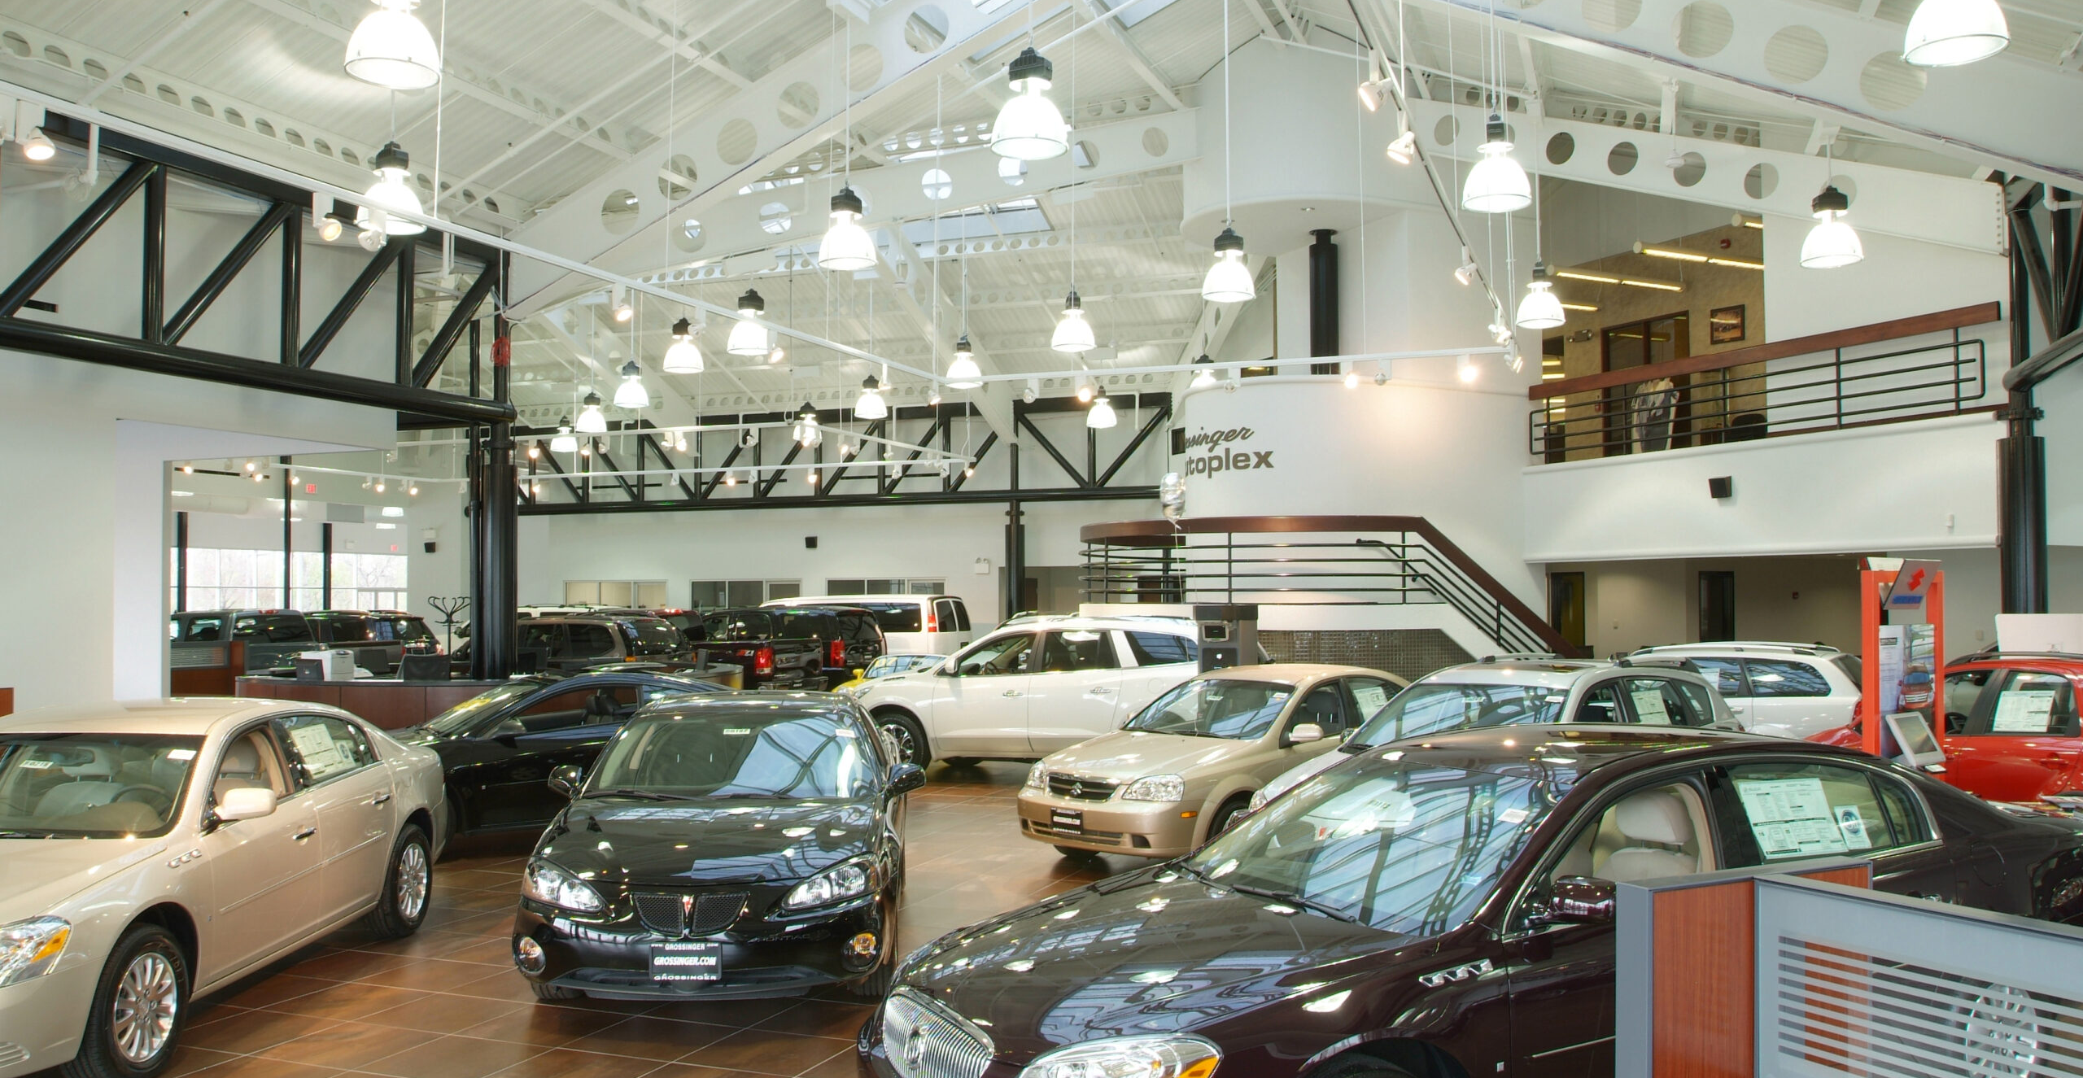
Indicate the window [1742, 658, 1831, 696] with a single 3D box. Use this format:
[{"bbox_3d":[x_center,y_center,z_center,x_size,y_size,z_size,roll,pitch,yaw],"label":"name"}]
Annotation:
[{"bbox_3d":[7.935,1.479,16.000,0.970,0.420,0.100,-2,-3,36],"label":"window"}]

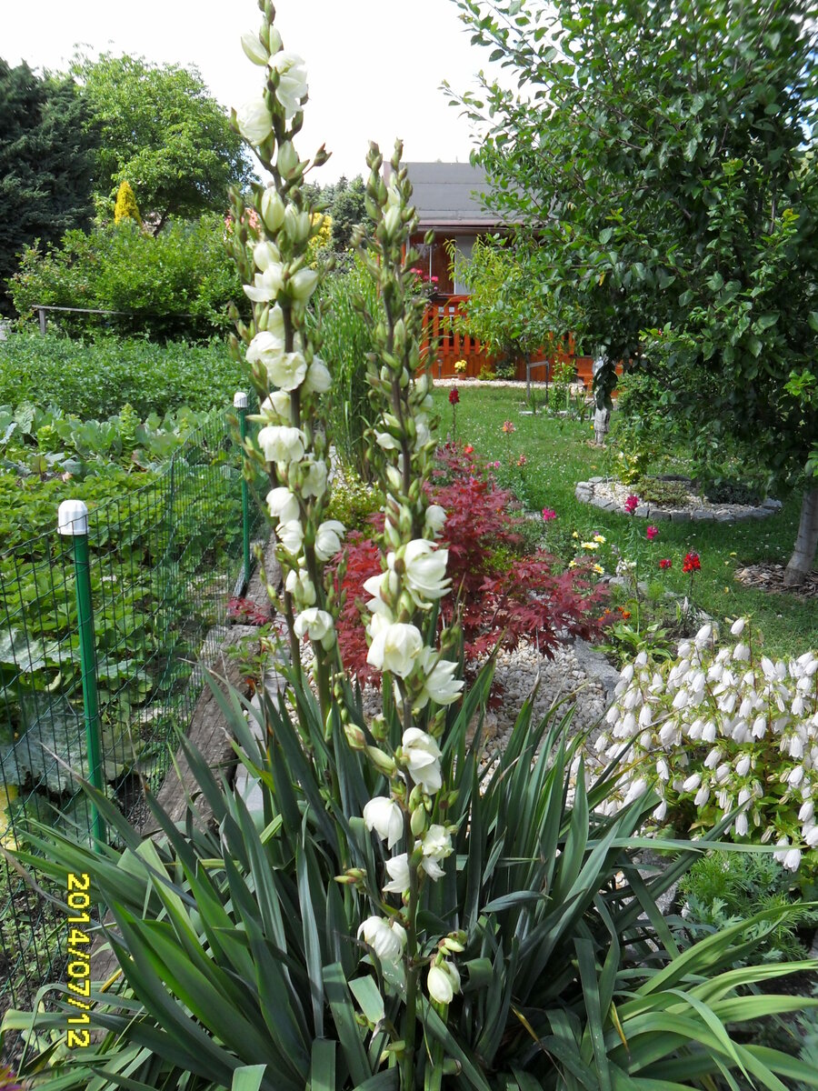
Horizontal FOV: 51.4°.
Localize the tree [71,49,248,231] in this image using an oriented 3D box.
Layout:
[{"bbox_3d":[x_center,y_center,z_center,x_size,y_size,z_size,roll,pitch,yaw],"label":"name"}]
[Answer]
[{"bbox_3d":[-5.900,-7.934,19.851,4.600,6.600,4.500,-3,11,-15],"label":"tree"}]

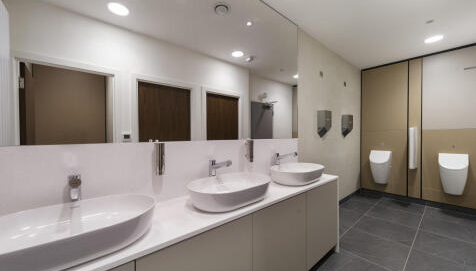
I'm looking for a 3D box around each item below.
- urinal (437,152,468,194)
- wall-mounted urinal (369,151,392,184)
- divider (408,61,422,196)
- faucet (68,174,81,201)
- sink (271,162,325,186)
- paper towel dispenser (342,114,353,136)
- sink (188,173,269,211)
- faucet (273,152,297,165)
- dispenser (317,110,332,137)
[{"bbox_3d":[3.357,0.612,2.877,0.320,0.635,0.320,0,0,-41],"label":"urinal"},{"bbox_3d":[2.742,0.612,3.575,0.320,0.630,0.320,0,0,-41],"label":"wall-mounted urinal"},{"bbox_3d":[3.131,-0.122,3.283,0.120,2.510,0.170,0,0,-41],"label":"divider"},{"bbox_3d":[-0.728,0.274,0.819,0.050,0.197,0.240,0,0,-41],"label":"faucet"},{"bbox_3d":[0.586,0.369,1.811,0.613,0.115,0.390,0,0,-41],"label":"sink"},{"bbox_3d":[1.940,-0.168,3.260,0.240,0.393,0.100,0,0,-41],"label":"paper towel dispenser"},{"bbox_3d":[-0.032,0.370,1.267,0.615,0.115,0.390,0,0,-41],"label":"sink"},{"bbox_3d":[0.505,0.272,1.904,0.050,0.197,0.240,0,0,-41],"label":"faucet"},{"bbox_3d":[1.249,-0.164,2.651,0.240,0.388,0.100,0,0,-41],"label":"dispenser"}]

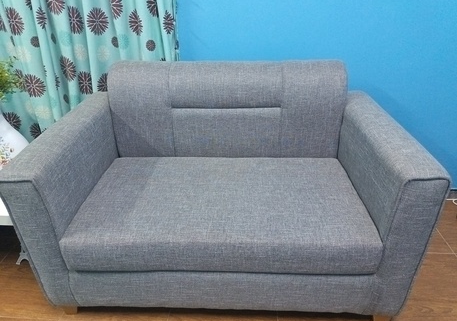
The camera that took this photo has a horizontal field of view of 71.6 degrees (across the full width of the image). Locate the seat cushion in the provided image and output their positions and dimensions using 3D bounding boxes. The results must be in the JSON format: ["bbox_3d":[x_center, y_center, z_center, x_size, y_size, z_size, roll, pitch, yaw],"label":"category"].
[{"bbox_3d":[-0.018,0.182,1.241,0.992,0.154,0.544,0,30,3],"label":"seat cushion"}]

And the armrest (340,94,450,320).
[{"bbox_3d":[0.543,0.116,1.277,0.116,0.573,0.730,0,30,3],"label":"armrest"}]

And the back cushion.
[{"bbox_3d":[-0.006,-0.227,1.425,0.975,0.407,0.166,0,25,3],"label":"back cushion"}]

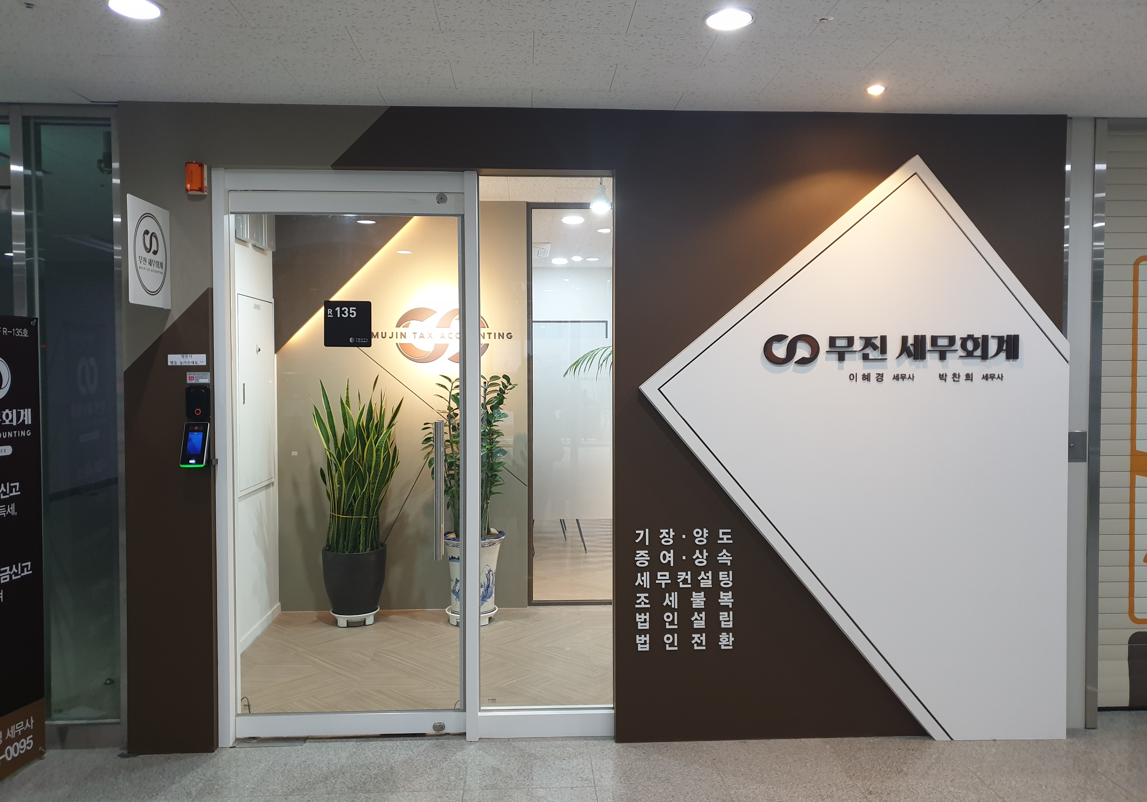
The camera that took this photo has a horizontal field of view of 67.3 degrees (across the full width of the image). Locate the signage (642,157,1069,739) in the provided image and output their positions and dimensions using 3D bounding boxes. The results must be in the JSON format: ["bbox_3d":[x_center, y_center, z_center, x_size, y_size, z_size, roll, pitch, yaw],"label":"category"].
[{"bbox_3d":[1.217,0.220,3.696,1.875,2.517,0.050,0,2,-3],"label":"signage"}]

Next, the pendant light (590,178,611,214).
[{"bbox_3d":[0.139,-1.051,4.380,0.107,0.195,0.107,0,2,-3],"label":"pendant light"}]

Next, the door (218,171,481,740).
[{"bbox_3d":[-0.956,0.250,3.696,1.105,2.437,0.090,0,2,-3],"label":"door"}]

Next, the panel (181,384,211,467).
[{"bbox_3d":[-1.545,0.101,3.527,0.106,0.330,0.085,0,2,-3],"label":"panel"}]

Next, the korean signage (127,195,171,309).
[{"bbox_3d":[-1.647,-0.568,3.354,0.020,0.400,0.375,0,2,-3],"label":"korean signage"}]

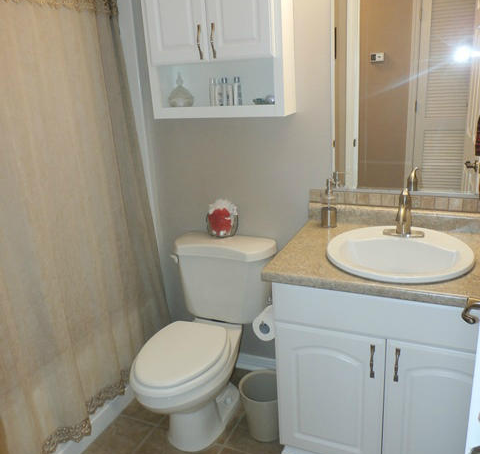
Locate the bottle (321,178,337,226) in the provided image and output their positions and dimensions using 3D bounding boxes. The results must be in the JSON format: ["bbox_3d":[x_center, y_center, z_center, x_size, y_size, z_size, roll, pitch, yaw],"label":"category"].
[{"bbox_3d":[0.365,-0.095,1.852,0.066,0.198,0.072,-3,19,1],"label":"bottle"}]

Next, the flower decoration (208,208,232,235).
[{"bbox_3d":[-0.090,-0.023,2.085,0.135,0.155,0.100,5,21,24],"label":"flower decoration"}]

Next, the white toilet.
[{"bbox_3d":[-0.146,0.511,1.935,0.465,0.745,0.745,5,21,24],"label":"white toilet"}]

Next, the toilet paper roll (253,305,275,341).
[{"bbox_3d":[0.115,0.368,1.782,0.100,0.102,0.102,5,21,24],"label":"toilet paper roll"}]

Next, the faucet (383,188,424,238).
[{"bbox_3d":[0.586,-0.050,1.647,0.148,0.193,0.148,5,21,24],"label":"faucet"}]

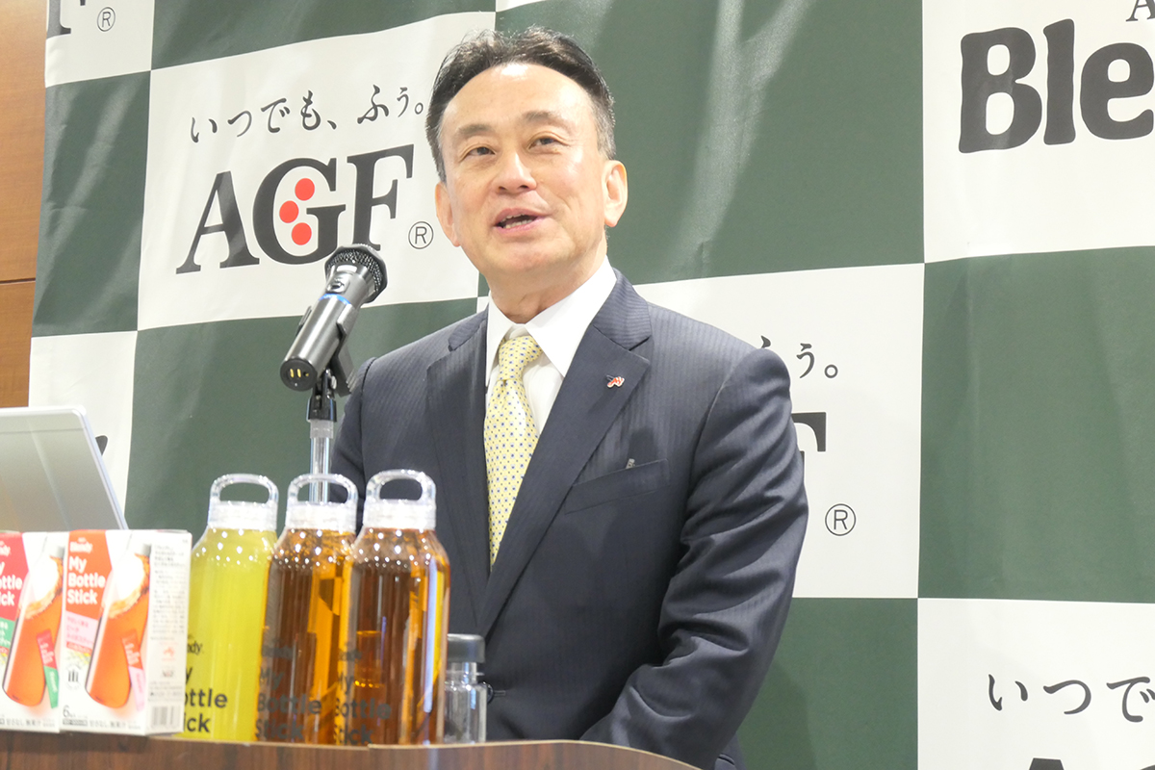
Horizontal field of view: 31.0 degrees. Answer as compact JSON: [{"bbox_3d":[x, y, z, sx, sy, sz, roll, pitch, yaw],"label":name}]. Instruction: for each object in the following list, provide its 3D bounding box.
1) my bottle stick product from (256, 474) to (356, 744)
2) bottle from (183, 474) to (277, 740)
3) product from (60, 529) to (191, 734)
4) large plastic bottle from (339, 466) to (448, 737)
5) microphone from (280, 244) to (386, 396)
[{"bbox_3d":[-0.189,0.160,1.507,0.076,0.193,0.076,3,-6,0],"label":"my bottle stick product"},{"bbox_3d":[-0.252,0.163,1.546,0.077,0.195,0.077,3,-6,0],"label":"bottle"},{"bbox_3d":[-0.325,0.177,1.498,0.081,0.142,0.042,-2,-7,29],"label":"product"},{"bbox_3d":[-0.126,0.156,1.470,0.076,0.192,0.076,3,-6,0],"label":"large plastic bottle"},{"bbox_3d":[-0.207,-0.060,1.767,0.055,0.055,0.205,0,30,11],"label":"microphone"}]

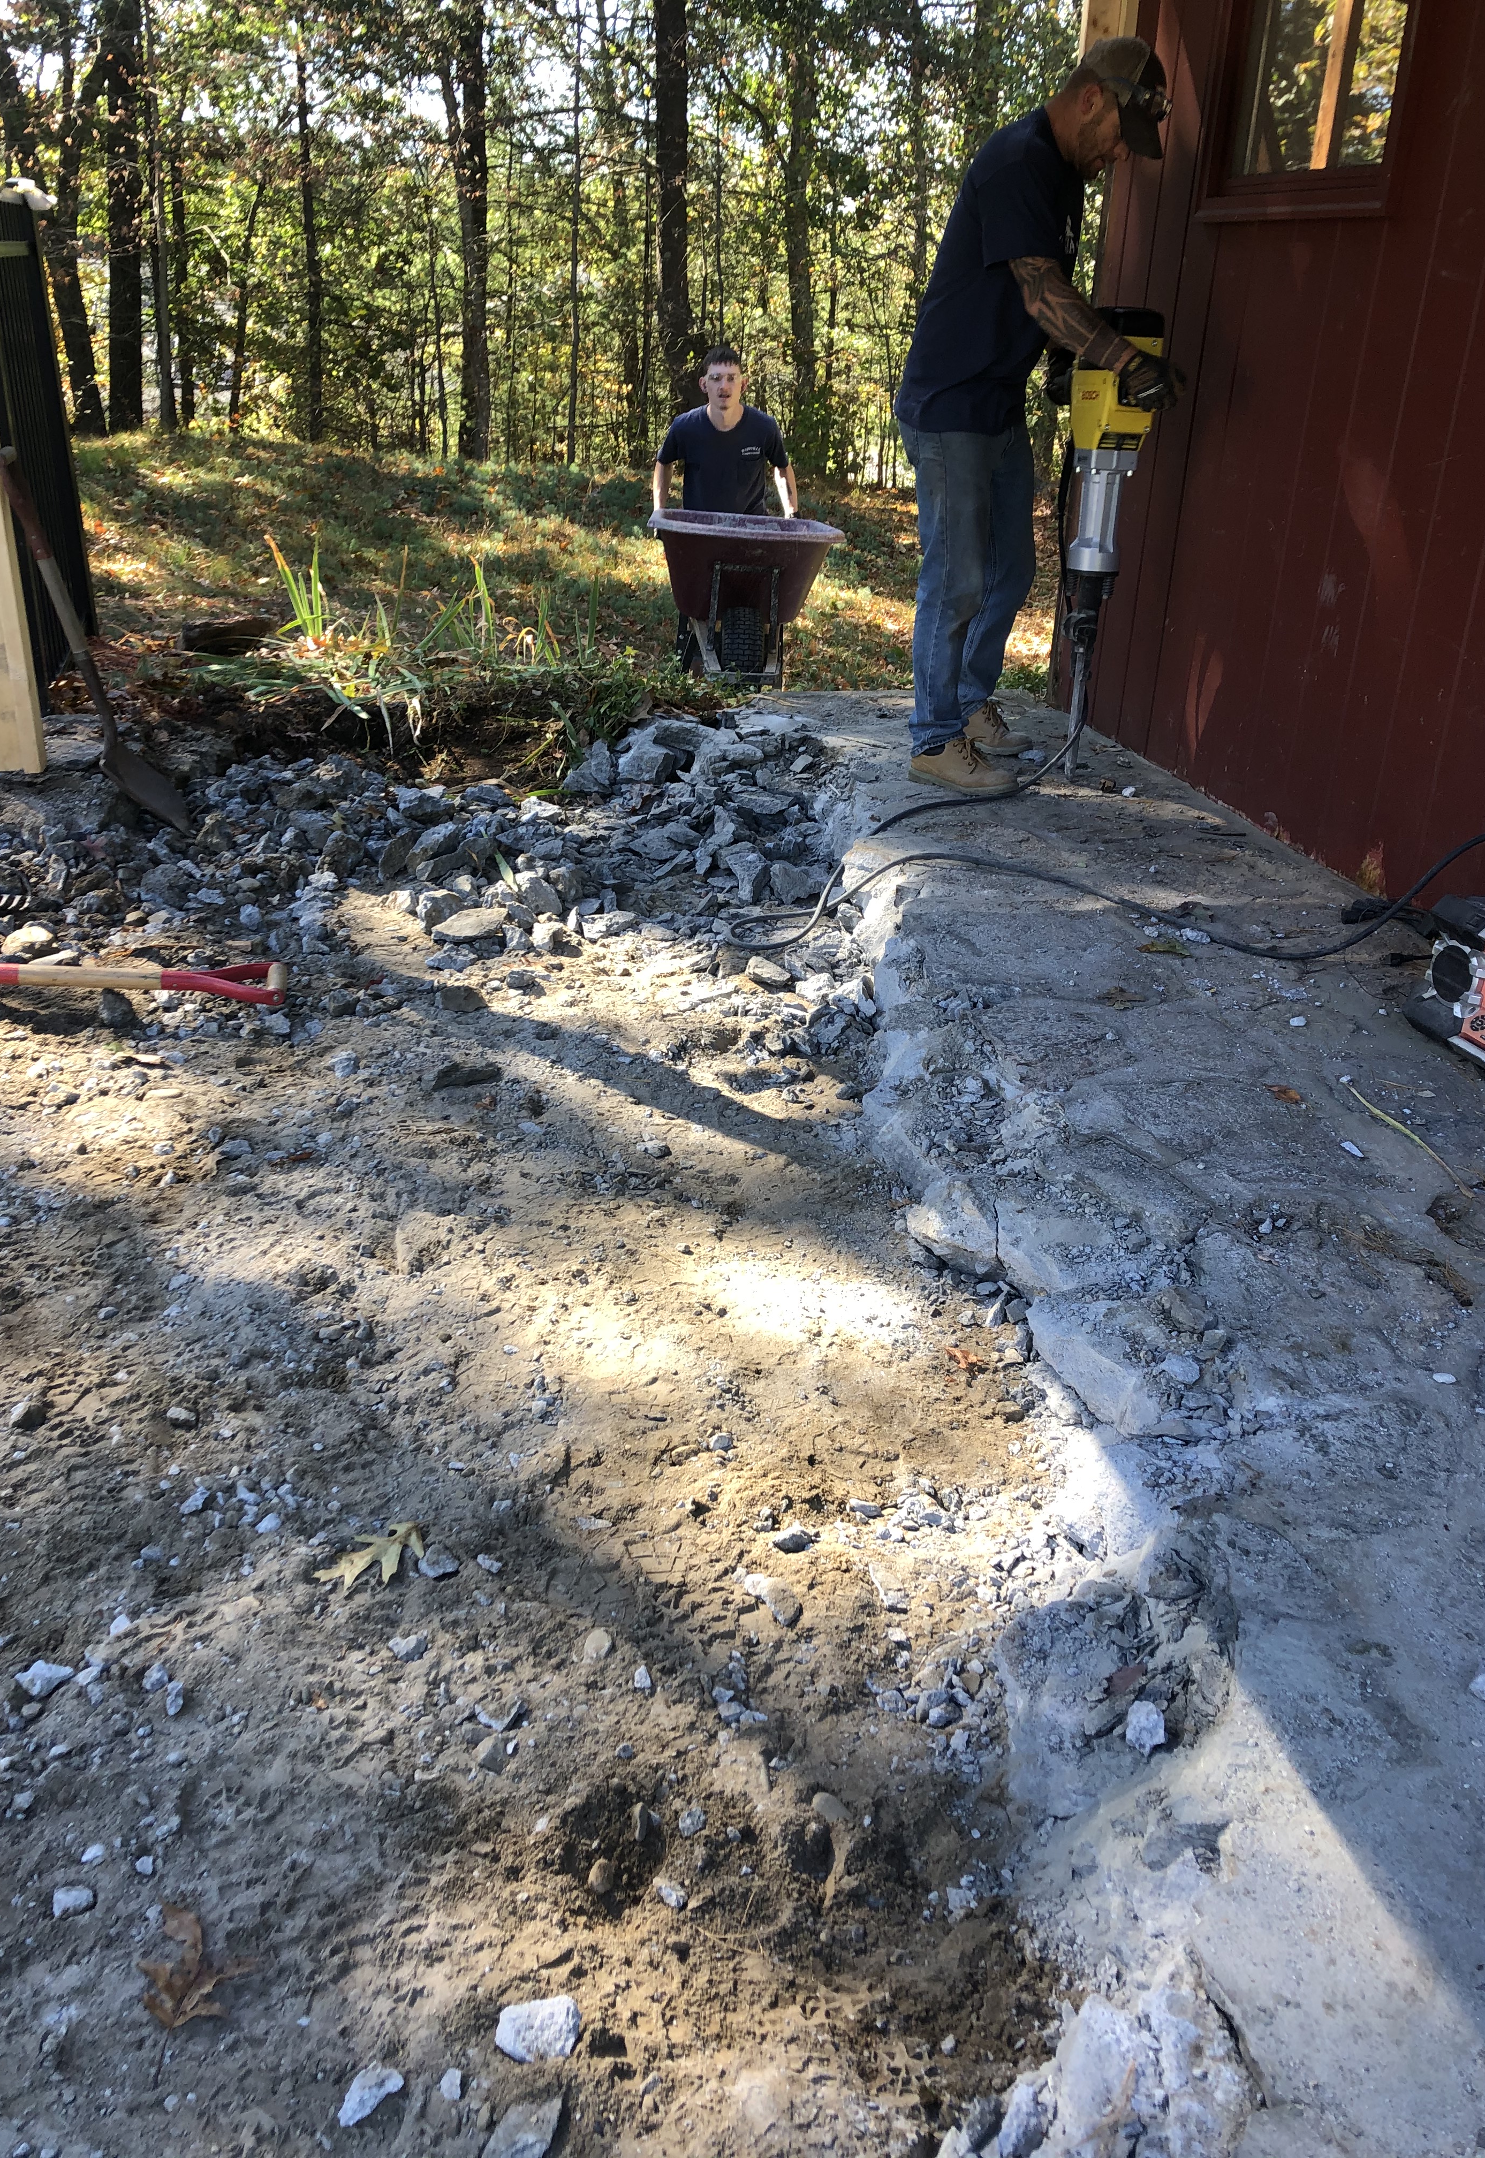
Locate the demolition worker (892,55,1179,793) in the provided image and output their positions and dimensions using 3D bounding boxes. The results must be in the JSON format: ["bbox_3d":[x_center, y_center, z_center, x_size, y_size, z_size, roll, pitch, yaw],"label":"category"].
[{"bbox_3d":[0.732,-1.628,4.430,0.680,1.740,0.560,8,27,13],"label":"demolition worker"}]

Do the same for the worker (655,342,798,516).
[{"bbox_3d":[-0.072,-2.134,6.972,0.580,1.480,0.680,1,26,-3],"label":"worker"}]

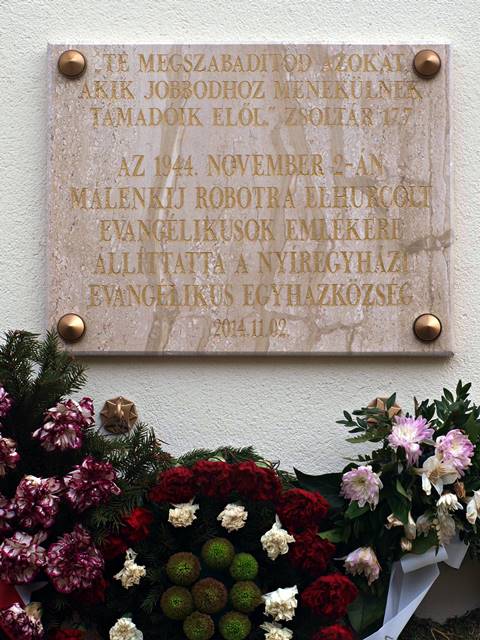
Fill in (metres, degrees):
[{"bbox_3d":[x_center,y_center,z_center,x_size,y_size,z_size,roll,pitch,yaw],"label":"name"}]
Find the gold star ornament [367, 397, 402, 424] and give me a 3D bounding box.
[{"bbox_3d":[0.215,0.140,3.350,0.054,0.054,0.021,0,-4,0],"label":"gold star ornament"}]

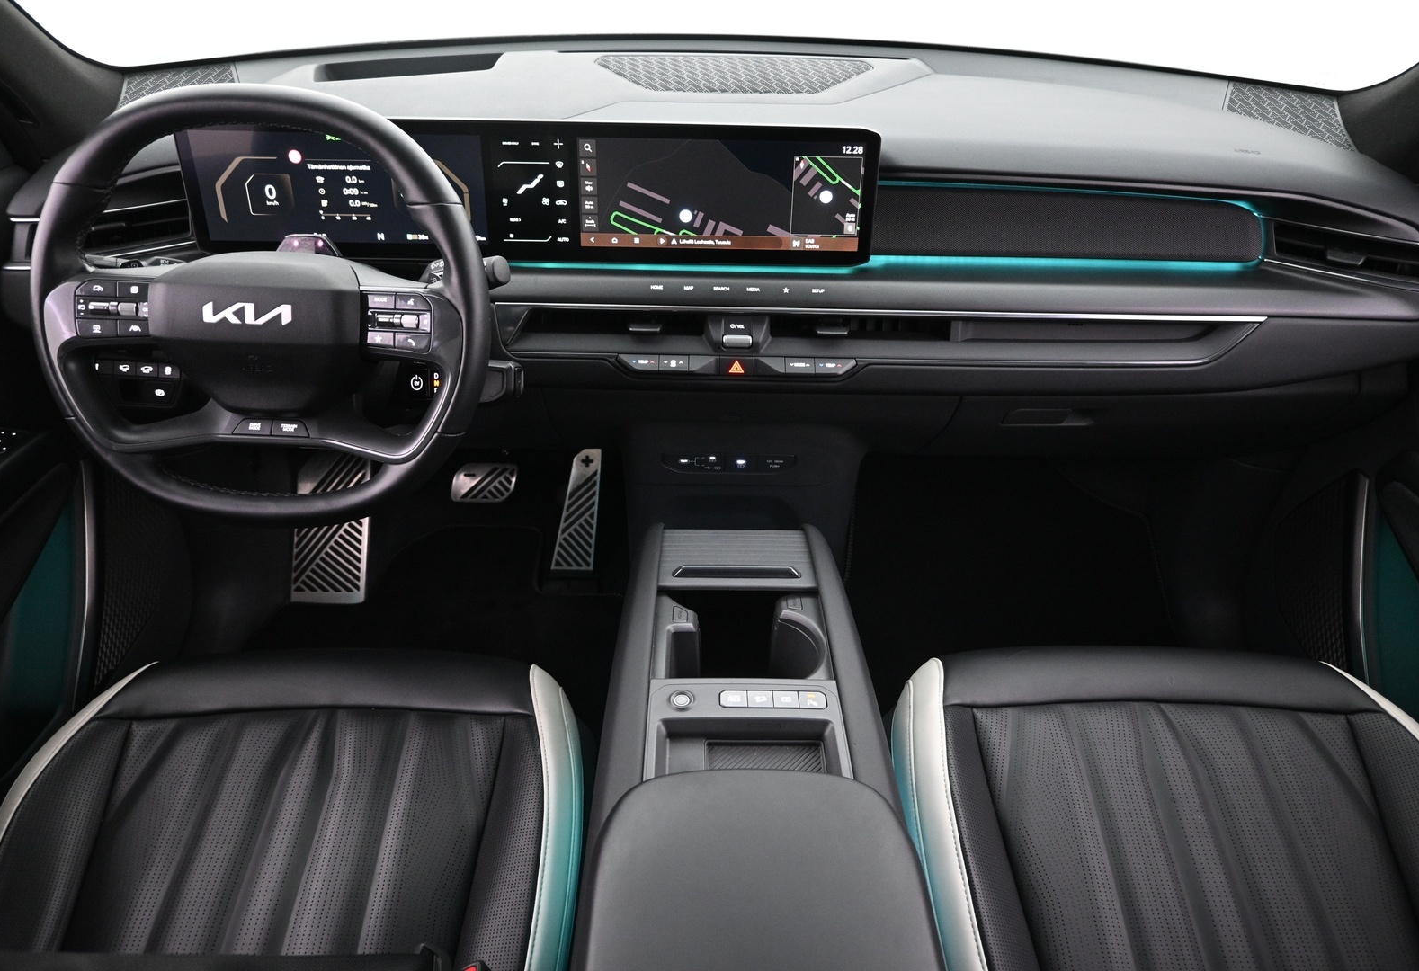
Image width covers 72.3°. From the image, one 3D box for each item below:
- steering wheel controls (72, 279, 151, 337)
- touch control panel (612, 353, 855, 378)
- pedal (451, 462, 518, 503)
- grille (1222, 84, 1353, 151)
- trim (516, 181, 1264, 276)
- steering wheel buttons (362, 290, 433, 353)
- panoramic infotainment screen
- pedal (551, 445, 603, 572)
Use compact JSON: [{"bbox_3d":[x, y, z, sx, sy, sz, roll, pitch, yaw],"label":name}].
[{"bbox_3d":[-0.497,-0.147,0.808,0.064,0.050,0.020,3,10,-1],"label":"steering wheel controls"},{"bbox_3d":[0.030,-0.130,1.055,0.258,0.027,0.022,1,11,-1],"label":"touch control panel"},{"bbox_3d":[-0.330,-0.005,1.420,0.097,0.059,0.025,1,0,-1],"label":"pedal"},{"bbox_3d":[0.685,-0.440,1.160,0.140,0.030,0.150,18,39,12],"label":"grille"},{"bbox_3d":[0.193,-0.276,1.044,0.800,0.095,0.040,1,25,-1],"label":"trim"},{"bbox_3d":[-0.260,-0.136,0.808,0.061,0.051,0.020,3,10,-1],"label":"steering wheel buttons"},{"bbox_3d":[-0.183,-0.306,1.013,0.710,0.142,0.030,1,26,-1],"label":"panoramic infotainment screen"},{"bbox_3d":[-0.194,0.035,1.462,0.064,0.185,0.028,4,-8,0],"label":"pedal"}]

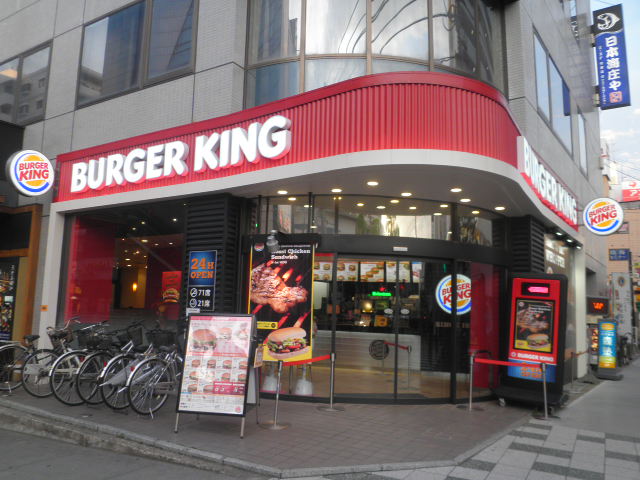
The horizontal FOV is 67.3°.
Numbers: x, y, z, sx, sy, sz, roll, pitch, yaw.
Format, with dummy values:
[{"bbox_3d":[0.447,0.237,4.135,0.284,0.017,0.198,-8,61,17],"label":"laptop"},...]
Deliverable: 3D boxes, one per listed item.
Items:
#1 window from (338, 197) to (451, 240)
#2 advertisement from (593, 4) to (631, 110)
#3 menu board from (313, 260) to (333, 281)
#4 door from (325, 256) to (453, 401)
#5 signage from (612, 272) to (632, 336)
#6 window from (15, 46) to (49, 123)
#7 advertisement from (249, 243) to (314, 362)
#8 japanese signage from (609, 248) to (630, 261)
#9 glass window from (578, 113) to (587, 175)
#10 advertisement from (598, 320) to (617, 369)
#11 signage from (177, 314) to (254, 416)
[{"bbox_3d":[1.201,-0.340,7.708,1.850,0.660,0.150,2,-9,-9],"label":"window"},{"bbox_3d":[10.422,-6.480,17.159,0.920,3.850,0.220,-6,-11,37],"label":"advertisement"},{"bbox_3d":[0.071,0.808,12.210,0.570,0.480,0.080,0,-8,6],"label":"menu board"},{"bbox_3d":[1.056,1.348,7.305,1.880,2.120,0.220,2,-8,-4],"label":"door"},{"bbox_3d":[10.023,2.146,15.929,0.620,2.200,0.120,-6,-11,37],"label":"signage"},{"bbox_3d":[-6.516,-3.500,10.943,1.140,1.690,0.080,-4,-10,30],"label":"window"},{"bbox_3d":[-0.600,0.934,7.380,0.940,1.800,0.040,0,-9,7],"label":"advertisement"},{"bbox_3d":[12.461,0.603,20.000,0.900,0.520,0.120,-5,-10,35],"label":"japanese signage"},{"bbox_3d":[7.319,-2.665,13.367,0.120,1.720,1.080,-5,-10,37],"label":"glass window"},{"bbox_3d":[6.501,2.362,10.856,0.400,1.120,0.140,-6,-11,37],"label":"advertisement"},{"bbox_3d":[-1.155,1.398,5.428,0.800,1.090,0.220,-1,-8,12],"label":"signage"}]

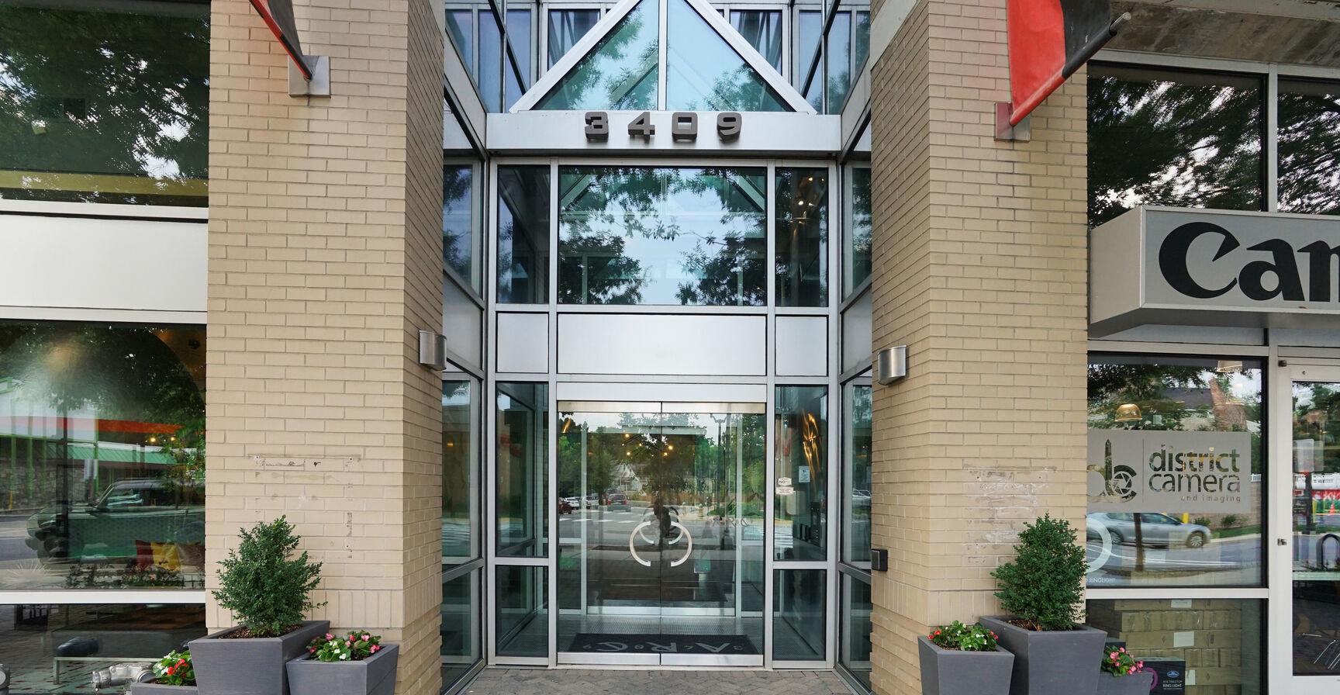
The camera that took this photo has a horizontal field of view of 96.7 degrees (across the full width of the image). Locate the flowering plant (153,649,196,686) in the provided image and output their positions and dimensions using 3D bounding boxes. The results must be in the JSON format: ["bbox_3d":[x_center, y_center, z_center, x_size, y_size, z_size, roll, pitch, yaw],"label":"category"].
[{"bbox_3d":[-2.255,1.459,2.720,0.230,0.150,0.200,0,0,-5],"label":"flowering plant"}]

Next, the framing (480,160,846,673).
[{"bbox_3d":[-0.058,0.539,5.070,3.020,4.350,0.140,0,0,0],"label":"framing"}]

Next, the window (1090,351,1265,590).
[{"bbox_3d":[3.180,0.787,3.775,1.280,1.460,0.060,0,0,-5],"label":"window"}]

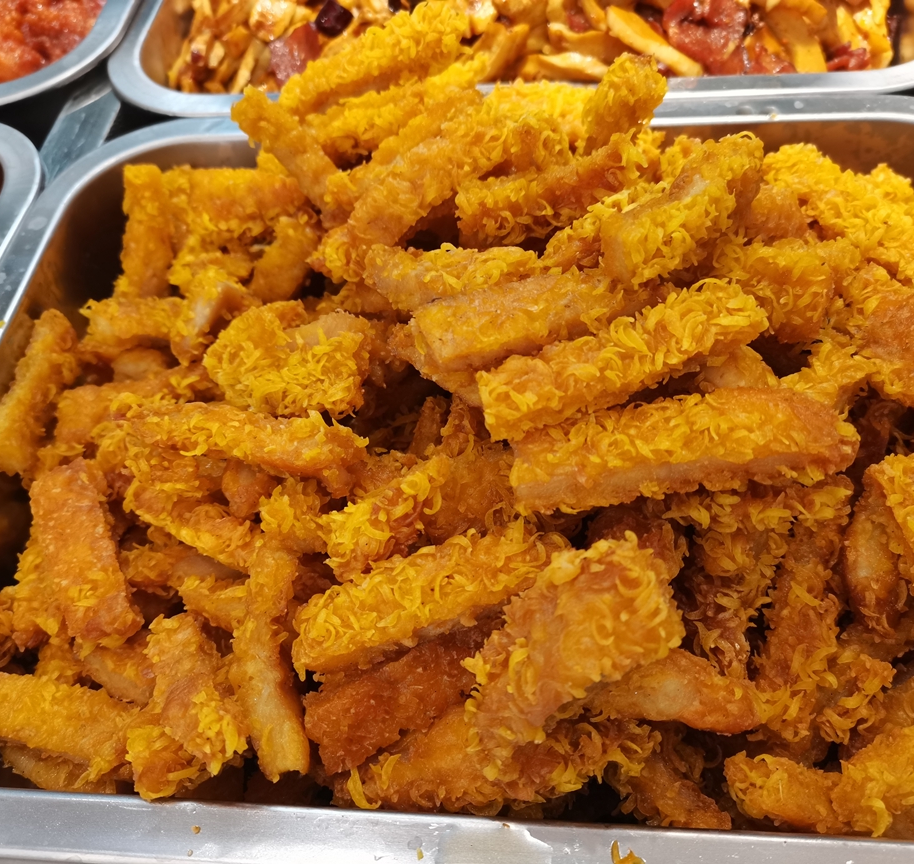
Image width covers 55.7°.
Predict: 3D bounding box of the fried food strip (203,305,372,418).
[{"bbox_3d":[-0.055,-0.023,0.281,0.047,0.022,0.026,5,75,10],"label":"fried food strip"}]

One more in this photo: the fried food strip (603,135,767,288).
[{"bbox_3d":[0.077,-0.075,0.292,0.055,0.017,0.018,-34,58,-3],"label":"fried food strip"}]

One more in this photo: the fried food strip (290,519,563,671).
[{"bbox_3d":[-0.005,0.043,0.228,0.069,0.017,0.021,-15,54,-4],"label":"fried food strip"}]

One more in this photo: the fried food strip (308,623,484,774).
[{"bbox_3d":[-0.015,0.080,0.261,0.058,0.014,0.021,-23,57,-3],"label":"fried food strip"}]

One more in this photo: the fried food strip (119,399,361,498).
[{"bbox_3d":[-0.076,0.004,0.302,0.091,0.015,0.017,9,58,18],"label":"fried food strip"}]

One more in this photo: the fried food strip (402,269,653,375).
[{"bbox_3d":[0.024,-0.036,0.282,0.075,0.016,0.020,-9,55,8],"label":"fried food strip"}]

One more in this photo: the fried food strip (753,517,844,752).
[{"bbox_3d":[0.094,0.051,0.234,0.019,0.017,0.062,11,67,14],"label":"fried food strip"}]

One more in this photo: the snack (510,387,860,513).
[{"bbox_3d":[0.060,0.004,0.232,0.085,0.016,0.021,-6,54,2],"label":"snack"}]

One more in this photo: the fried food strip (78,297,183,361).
[{"bbox_3d":[-0.130,-0.041,0.350,0.045,0.014,0.017,5,57,13],"label":"fried food strip"}]

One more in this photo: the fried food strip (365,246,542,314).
[{"bbox_3d":[0.000,-0.046,0.258,0.053,0.016,0.019,4,55,15],"label":"fried food strip"}]

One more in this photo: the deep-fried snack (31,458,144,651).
[{"bbox_3d":[-0.114,0.037,0.267,0.021,0.015,0.053,-17,74,-5],"label":"deep-fried snack"}]

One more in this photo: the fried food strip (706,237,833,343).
[{"bbox_3d":[0.091,-0.042,0.258,0.036,0.023,0.022,1,74,-2],"label":"fried food strip"}]

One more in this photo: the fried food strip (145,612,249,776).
[{"bbox_3d":[-0.077,0.077,0.259,0.019,0.016,0.043,-20,73,-8],"label":"fried food strip"}]

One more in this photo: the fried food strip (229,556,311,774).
[{"bbox_3d":[-0.057,0.072,0.267,0.016,0.015,0.061,-8,71,1],"label":"fried food strip"}]

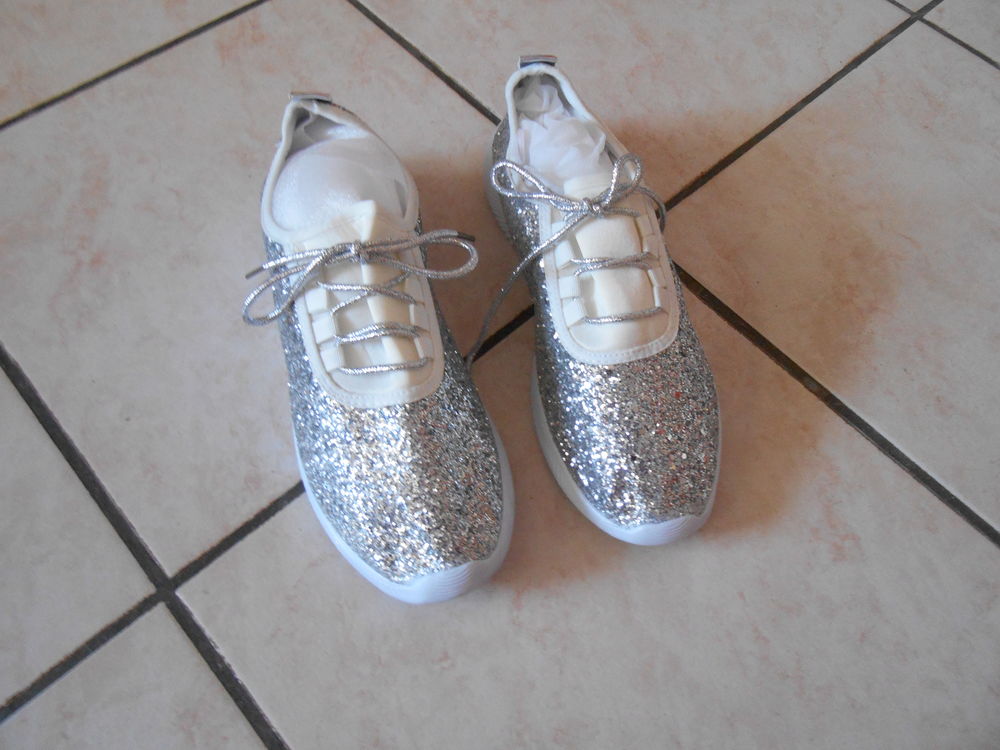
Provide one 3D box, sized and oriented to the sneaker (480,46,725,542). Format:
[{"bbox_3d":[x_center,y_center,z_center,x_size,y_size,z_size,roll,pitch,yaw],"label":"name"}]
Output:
[{"bbox_3d":[0.057,-0.051,0.403,0.100,0.096,0.267,-11,63,-9],"label":"sneaker"}]

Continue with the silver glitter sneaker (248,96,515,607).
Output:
[{"bbox_3d":[-0.067,-0.021,0.381,0.100,0.096,0.266,-14,64,-10],"label":"silver glitter sneaker"}]

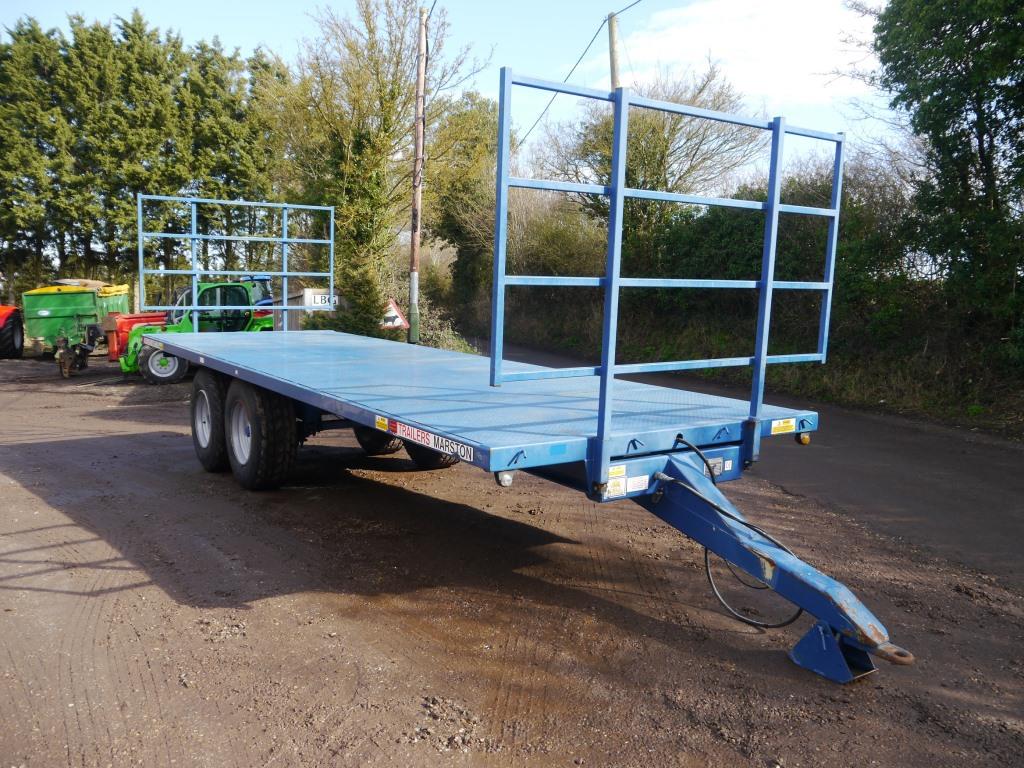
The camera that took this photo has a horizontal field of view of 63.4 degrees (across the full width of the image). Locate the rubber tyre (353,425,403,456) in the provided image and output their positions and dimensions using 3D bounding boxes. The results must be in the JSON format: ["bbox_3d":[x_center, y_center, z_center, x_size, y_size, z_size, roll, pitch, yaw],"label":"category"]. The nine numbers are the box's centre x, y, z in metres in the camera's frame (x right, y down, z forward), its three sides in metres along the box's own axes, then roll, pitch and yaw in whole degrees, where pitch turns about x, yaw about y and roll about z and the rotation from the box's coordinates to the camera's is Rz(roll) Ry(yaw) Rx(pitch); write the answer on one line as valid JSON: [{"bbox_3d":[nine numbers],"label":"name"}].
[{"bbox_3d":[-1.481,0.293,9.614,0.365,1.065,1.065,-4,6,-34],"label":"rubber tyre"}]

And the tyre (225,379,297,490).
[{"bbox_3d":[-2.274,0.428,7.503,0.365,1.065,1.065,-4,6,-34],"label":"tyre"}]

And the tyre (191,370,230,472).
[{"bbox_3d":[-3.006,0.376,8.565,0.365,1.065,1.065,-4,6,-34],"label":"tyre"}]

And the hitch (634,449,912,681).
[{"bbox_3d":[1.245,0.860,4.109,0.270,0.842,1.587,-4,6,-34],"label":"hitch"}]

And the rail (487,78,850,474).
[{"bbox_3d":[0.938,-0.459,4.338,2.420,1.910,0.060,-4,9,-34],"label":"rail"}]

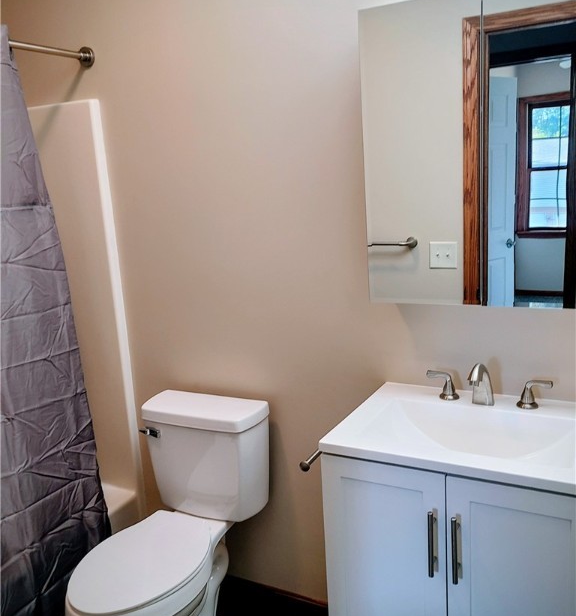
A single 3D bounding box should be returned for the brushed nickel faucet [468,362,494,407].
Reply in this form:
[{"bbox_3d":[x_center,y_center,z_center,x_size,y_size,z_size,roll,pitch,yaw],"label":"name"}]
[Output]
[{"bbox_3d":[0.508,0.203,1.520,0.059,0.131,0.162,2,11,28],"label":"brushed nickel faucet"}]

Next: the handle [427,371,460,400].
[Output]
[{"bbox_3d":[0.439,0.215,1.637,0.093,0.076,0.054,2,11,28],"label":"handle"}]

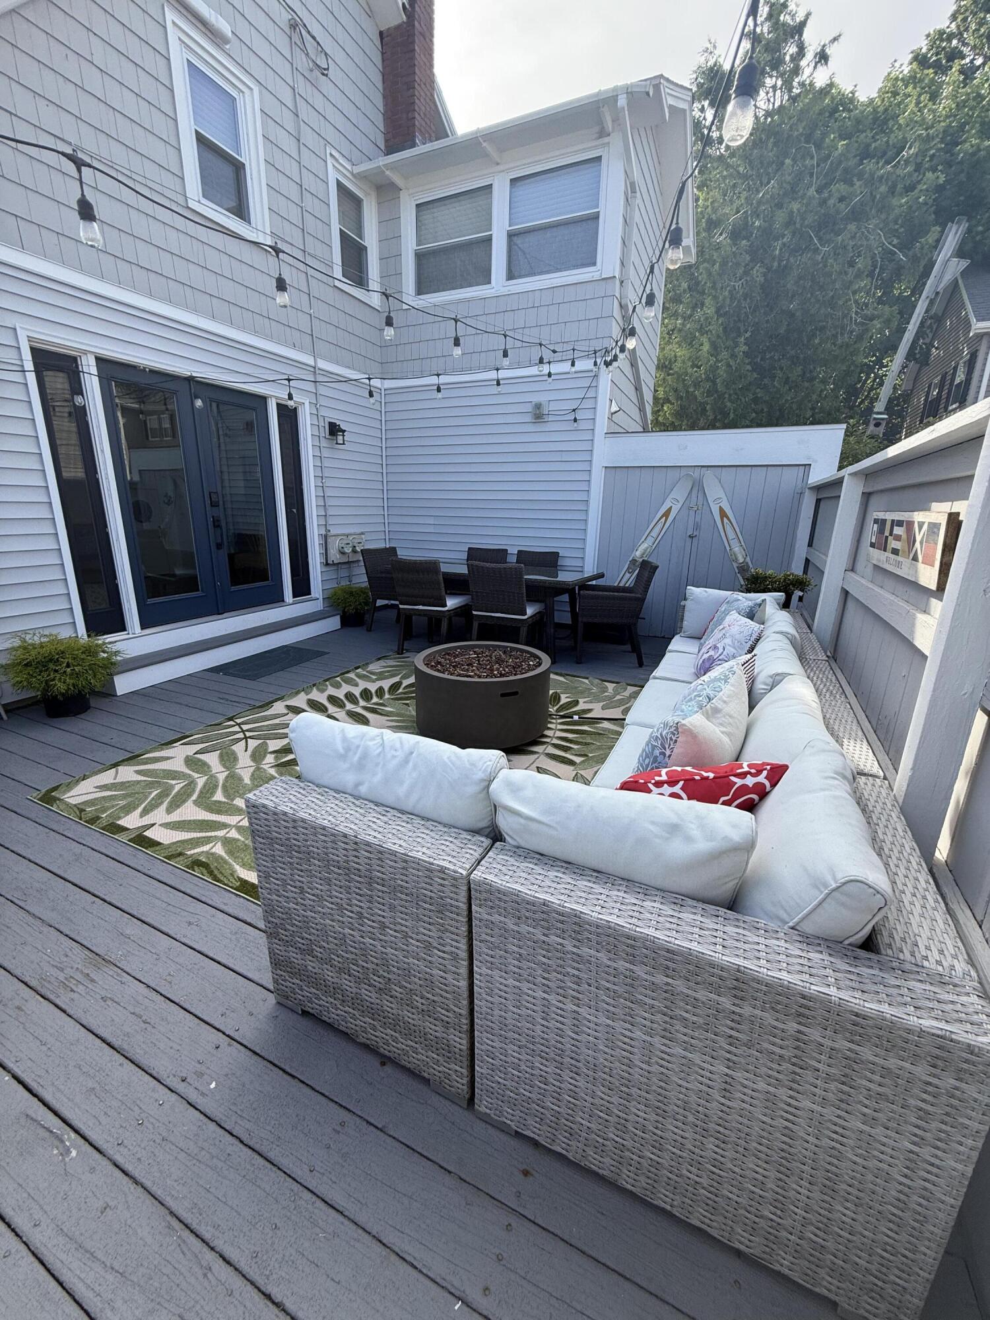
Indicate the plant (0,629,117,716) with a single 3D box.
[{"bbox_3d":[-2.730,0.106,3.409,0.560,0.460,0.560,9,17,24],"label":"plant"}]

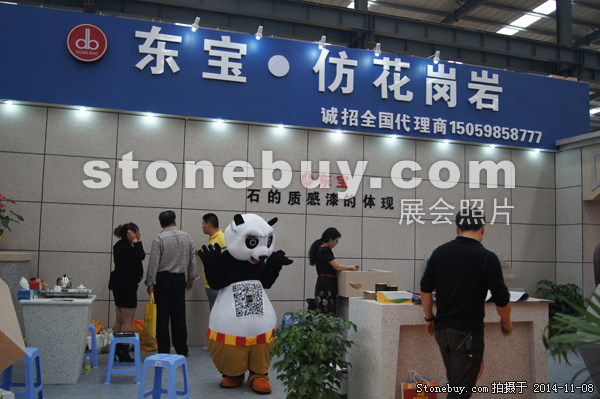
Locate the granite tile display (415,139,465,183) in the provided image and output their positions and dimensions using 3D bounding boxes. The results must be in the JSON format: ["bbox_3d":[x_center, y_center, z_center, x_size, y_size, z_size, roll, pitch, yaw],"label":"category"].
[{"bbox_3d":[2.157,-0.574,8.446,0.855,0.600,0.040,3,-5,-17],"label":"granite tile display"}]

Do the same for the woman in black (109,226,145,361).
[{"bbox_3d":[-1.953,1.056,6.220,0.400,1.560,0.440,3,-5,-11],"label":"woman in black"}]

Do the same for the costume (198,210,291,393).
[{"bbox_3d":[-0.506,0.967,5.150,0.860,1.650,0.650,3,-5,-16],"label":"costume"}]

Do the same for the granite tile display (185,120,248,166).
[{"bbox_3d":[-1.117,-0.747,7.473,0.855,0.600,0.040,3,-5,-17],"label":"granite tile display"}]

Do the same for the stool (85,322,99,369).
[{"bbox_3d":[-2.350,1.581,5.971,0.340,0.450,0.310,3,-5,-17],"label":"stool"}]

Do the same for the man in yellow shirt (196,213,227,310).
[{"bbox_3d":[-1.075,1.050,6.830,0.420,1.730,0.480,3,-5,-17],"label":"man in yellow shirt"}]

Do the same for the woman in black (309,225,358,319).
[{"bbox_3d":[0.387,1.124,6.350,0.550,1.580,0.440,2,-5,-10],"label":"woman in black"}]

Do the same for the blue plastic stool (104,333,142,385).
[{"bbox_3d":[-1.714,1.556,5.422,0.340,0.450,0.310,3,-5,-10],"label":"blue plastic stool"}]

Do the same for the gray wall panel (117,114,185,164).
[{"bbox_3d":[-1.935,-0.790,7.230,0.855,0.600,0.040,3,-5,-17],"label":"gray wall panel"}]

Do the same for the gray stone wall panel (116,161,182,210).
[{"bbox_3d":[-1.952,-0.192,7.182,0.855,0.600,0.040,3,-5,-17],"label":"gray stone wall panel"}]

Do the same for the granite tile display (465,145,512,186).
[{"bbox_3d":[2.975,-0.531,8.690,0.855,0.600,0.040,3,-5,-17],"label":"granite tile display"}]

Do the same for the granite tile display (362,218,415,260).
[{"bbox_3d":[1.304,0.579,8.107,0.855,0.600,0.040,3,-5,-17],"label":"granite tile display"}]

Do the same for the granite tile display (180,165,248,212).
[{"bbox_3d":[-1.134,-0.149,7.425,0.855,0.600,0.040,3,-5,-17],"label":"granite tile display"}]

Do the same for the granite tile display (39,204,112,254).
[{"bbox_3d":[-2.787,0.361,6.884,0.857,0.600,0.040,3,-5,-17],"label":"granite tile display"}]

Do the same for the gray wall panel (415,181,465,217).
[{"bbox_3d":[2.139,0.024,8.398,0.855,0.600,0.040,3,-5,-17],"label":"gray wall panel"}]

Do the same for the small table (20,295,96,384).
[{"bbox_3d":[-2.377,1.372,5.413,0.620,0.777,0.600,3,-5,-17],"label":"small table"}]

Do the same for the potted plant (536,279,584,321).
[{"bbox_3d":[3.935,1.715,8.300,0.690,0.930,0.690,3,-5,-17],"label":"potted plant"}]

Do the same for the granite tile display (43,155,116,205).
[{"bbox_3d":[-2.771,-0.235,6.938,0.855,0.600,0.040,3,-5,-17],"label":"granite tile display"}]

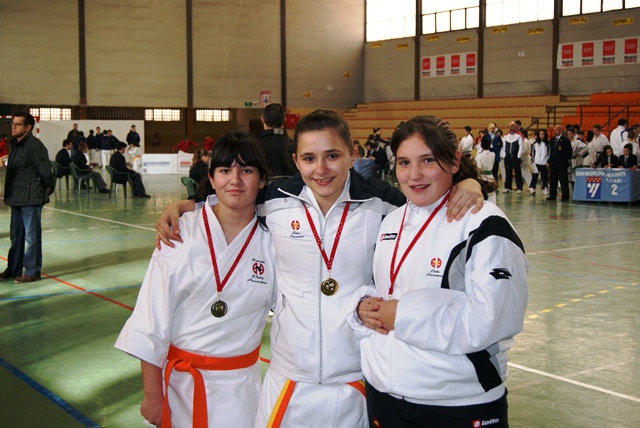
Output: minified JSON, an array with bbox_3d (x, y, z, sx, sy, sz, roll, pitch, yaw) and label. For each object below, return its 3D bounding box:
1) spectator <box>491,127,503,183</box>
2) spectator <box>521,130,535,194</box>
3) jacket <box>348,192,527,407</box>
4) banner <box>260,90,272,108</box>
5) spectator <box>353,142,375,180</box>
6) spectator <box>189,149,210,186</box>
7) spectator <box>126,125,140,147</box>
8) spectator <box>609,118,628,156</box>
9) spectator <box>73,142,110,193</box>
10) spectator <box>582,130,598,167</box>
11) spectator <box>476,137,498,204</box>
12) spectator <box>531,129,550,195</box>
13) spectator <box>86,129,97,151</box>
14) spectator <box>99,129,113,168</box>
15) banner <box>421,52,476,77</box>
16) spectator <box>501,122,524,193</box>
[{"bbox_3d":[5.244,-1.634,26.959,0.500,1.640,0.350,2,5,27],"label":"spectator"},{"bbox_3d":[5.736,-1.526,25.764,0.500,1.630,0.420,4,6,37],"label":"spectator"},{"bbox_3d":[0.314,0.226,2.450,0.490,0.555,0.360,4,6,38],"label":"jacket"},{"bbox_3d":[-2.572,-5.513,44.415,0.635,0.860,0.030,-4,6,-35],"label":"banner"},{"bbox_3d":[1.328,-1.532,27.300,0.500,1.250,0.600,2,6,24],"label":"spectator"},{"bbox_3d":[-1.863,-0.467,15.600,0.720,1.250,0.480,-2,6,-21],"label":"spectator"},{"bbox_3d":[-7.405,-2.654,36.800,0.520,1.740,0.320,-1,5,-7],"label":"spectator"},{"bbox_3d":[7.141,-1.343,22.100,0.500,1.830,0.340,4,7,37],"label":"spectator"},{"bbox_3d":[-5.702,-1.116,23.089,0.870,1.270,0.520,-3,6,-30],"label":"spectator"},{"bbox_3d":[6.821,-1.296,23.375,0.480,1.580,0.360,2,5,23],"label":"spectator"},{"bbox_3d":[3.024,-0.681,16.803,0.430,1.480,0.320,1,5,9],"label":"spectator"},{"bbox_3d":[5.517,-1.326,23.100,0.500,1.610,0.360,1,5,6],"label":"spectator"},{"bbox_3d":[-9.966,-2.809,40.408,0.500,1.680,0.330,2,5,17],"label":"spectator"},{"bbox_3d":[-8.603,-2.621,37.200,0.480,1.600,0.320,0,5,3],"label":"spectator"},{"bbox_3d":[5.913,-6.813,42.573,0.030,0.980,3.600,-4,6,-35],"label":"banner"},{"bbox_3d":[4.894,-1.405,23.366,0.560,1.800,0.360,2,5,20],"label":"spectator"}]

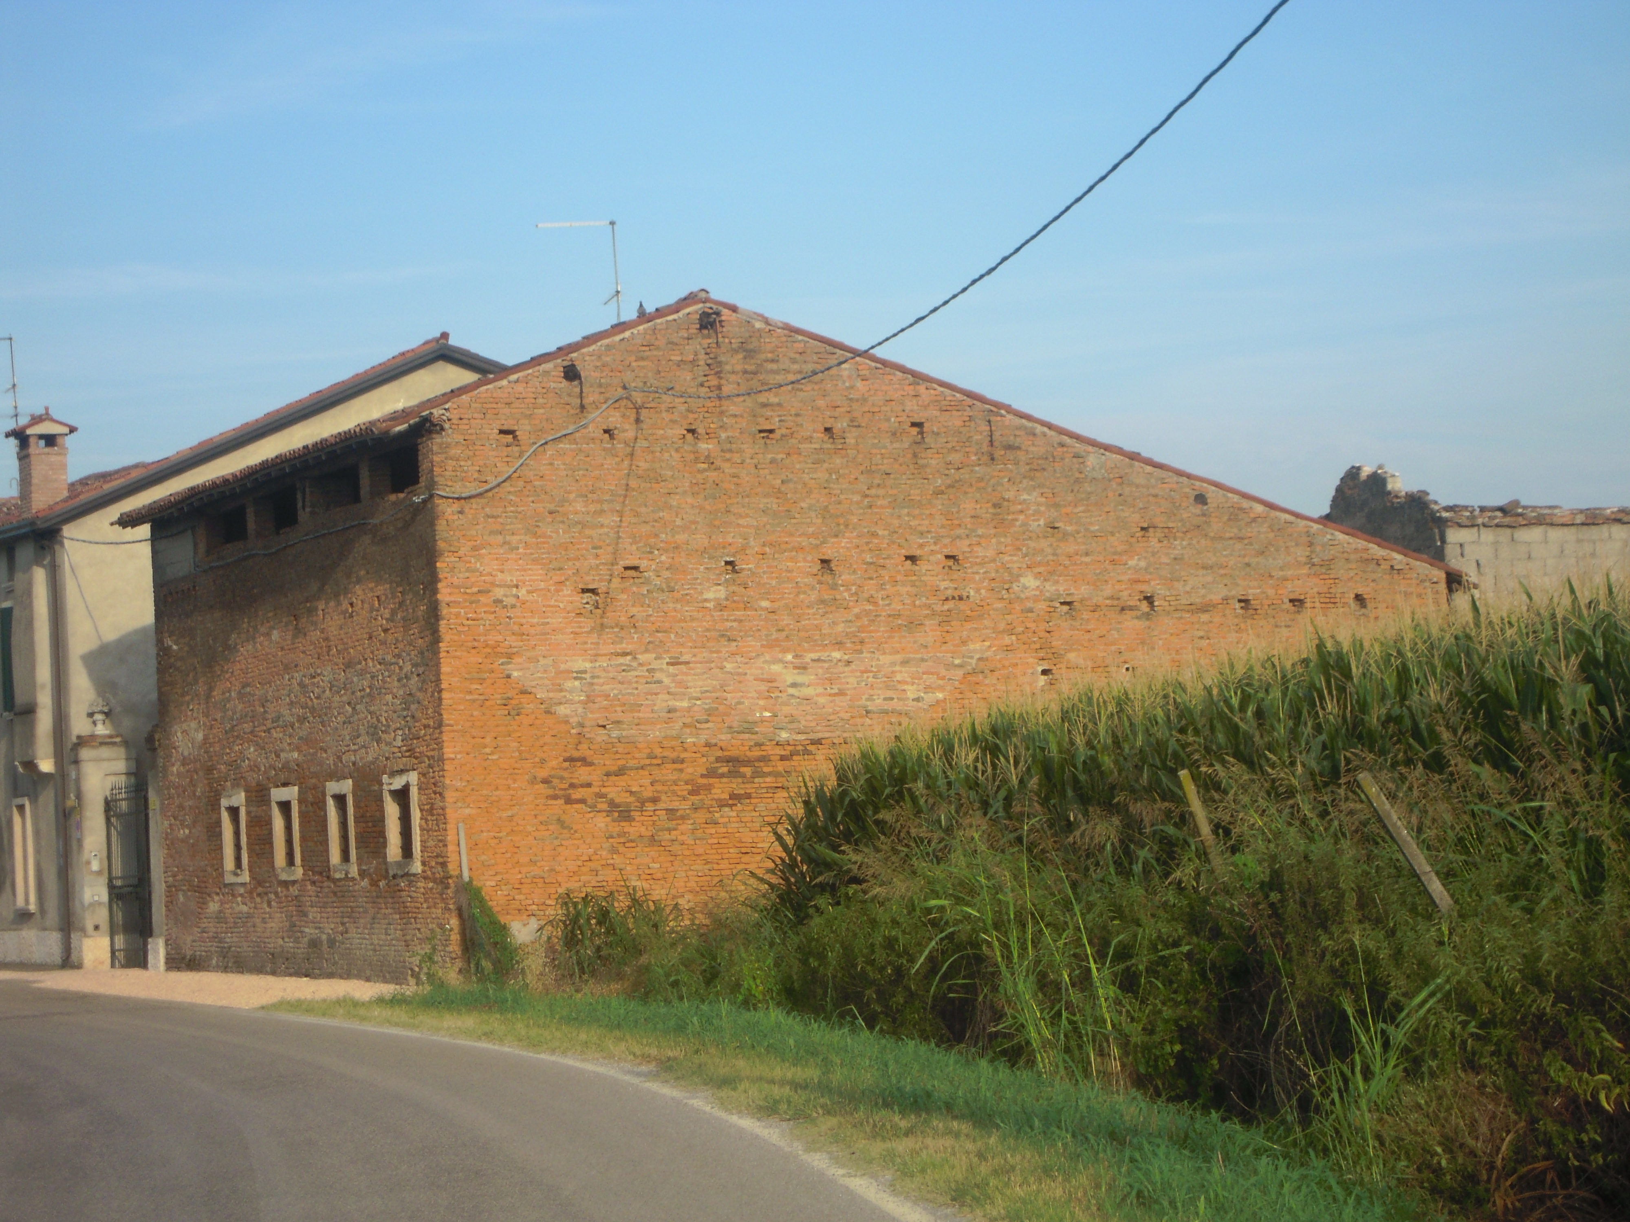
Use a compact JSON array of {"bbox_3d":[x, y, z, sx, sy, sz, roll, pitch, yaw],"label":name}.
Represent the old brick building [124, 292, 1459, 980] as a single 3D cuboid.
[{"bbox_3d":[-0.946,0.614,70.279,13.843,8.079,15.124,-1,-3,-20],"label":"old brick building"}]

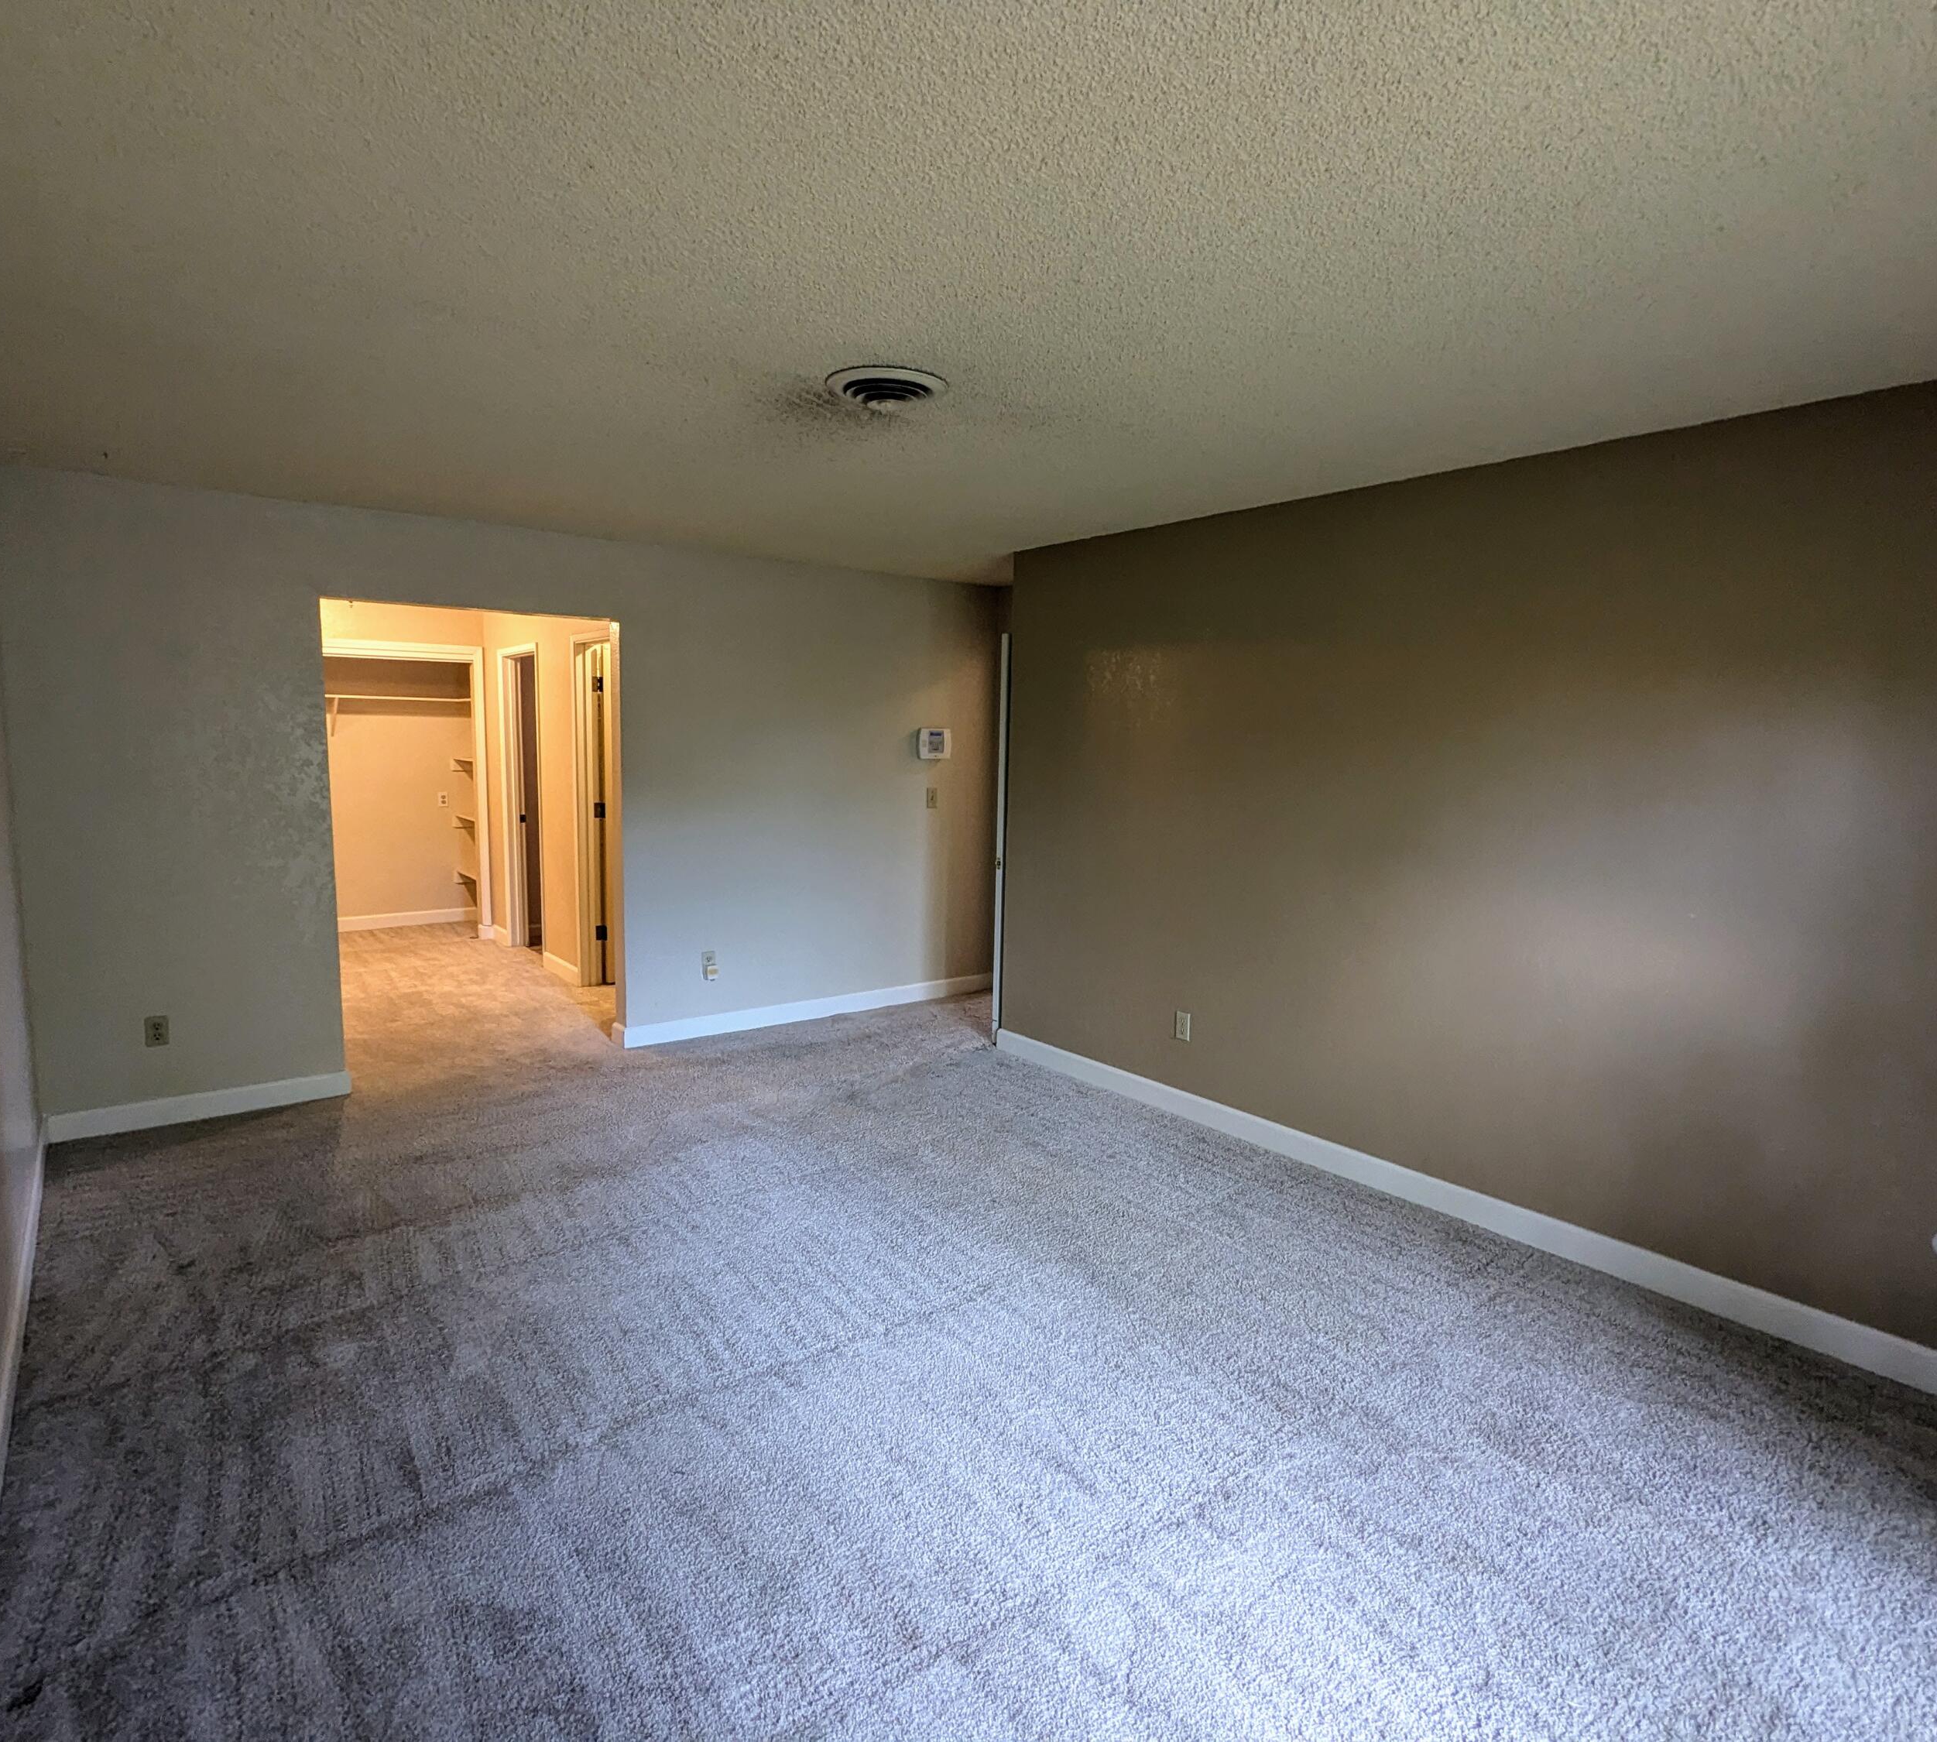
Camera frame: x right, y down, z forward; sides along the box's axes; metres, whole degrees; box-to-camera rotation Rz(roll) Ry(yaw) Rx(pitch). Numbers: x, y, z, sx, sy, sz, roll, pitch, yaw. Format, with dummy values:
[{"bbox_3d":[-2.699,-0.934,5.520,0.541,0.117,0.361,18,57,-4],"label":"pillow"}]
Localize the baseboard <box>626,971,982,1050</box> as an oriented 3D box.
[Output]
[{"bbox_3d":[-0.781,0.764,6.069,2.367,0.109,0.018,-4,9,-38],"label":"baseboard"}]

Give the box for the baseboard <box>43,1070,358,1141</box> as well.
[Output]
[{"bbox_3d":[-3.030,0.929,4.285,0.997,0.109,0.018,-4,9,-38],"label":"baseboard"}]

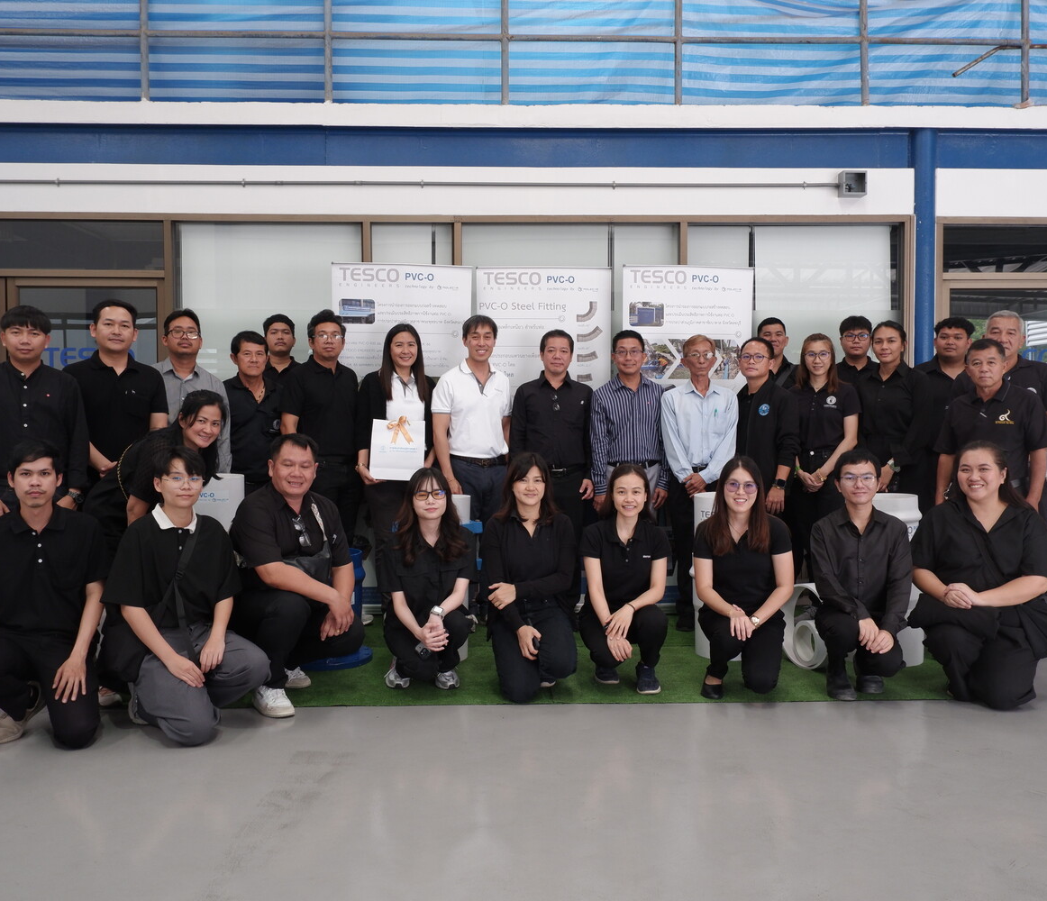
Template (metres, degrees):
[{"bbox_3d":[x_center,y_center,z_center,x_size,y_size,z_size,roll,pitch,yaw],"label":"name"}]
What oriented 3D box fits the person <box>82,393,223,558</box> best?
[{"bbox_3d":[-1.618,0.379,4.280,0.500,1.296,0.600,-1,2,-35],"label":"person"}]

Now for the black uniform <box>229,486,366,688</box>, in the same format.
[{"bbox_3d":[-0.972,0.557,4.150,0.550,0.810,0.600,-1,2,-27],"label":"black uniform"}]

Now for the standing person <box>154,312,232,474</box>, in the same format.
[{"bbox_3d":[-1.770,0.117,5.154,0.460,1.735,0.300,0,1,-12],"label":"standing person"}]

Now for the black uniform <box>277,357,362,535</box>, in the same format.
[{"bbox_3d":[-1.145,0.203,5.470,0.470,1.472,0.290,0,1,-7],"label":"black uniform"}]

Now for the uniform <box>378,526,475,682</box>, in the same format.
[{"bbox_3d":[-0.440,0.655,4.400,0.440,0.670,0.550,0,1,-3],"label":"uniform"}]

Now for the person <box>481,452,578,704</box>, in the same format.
[{"bbox_3d":[0.025,0.518,4.260,0.440,1.018,0.600,0,1,0],"label":"person"}]

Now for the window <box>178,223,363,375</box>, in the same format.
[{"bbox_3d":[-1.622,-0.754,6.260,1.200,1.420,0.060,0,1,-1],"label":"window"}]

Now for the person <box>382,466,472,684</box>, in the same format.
[{"bbox_3d":[-0.429,0.542,4.335,0.430,0.925,0.620,0,1,-3],"label":"person"}]

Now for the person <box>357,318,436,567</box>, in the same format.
[{"bbox_3d":[-0.675,0.155,5.225,0.450,1.655,0.360,0,1,-4],"label":"person"}]

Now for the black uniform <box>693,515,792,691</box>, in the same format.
[{"bbox_3d":[0.979,0.655,4.360,0.450,0.740,0.520,0,1,14],"label":"black uniform"}]

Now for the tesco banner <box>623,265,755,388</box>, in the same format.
[{"bbox_3d":[0.982,-0.060,5.800,0.810,2.050,0.140,0,1,-6],"label":"tesco banner"}]

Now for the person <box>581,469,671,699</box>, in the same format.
[{"bbox_3d":[0.442,0.528,4.280,0.430,0.950,0.620,0,1,3],"label":"person"}]

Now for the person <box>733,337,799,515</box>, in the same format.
[{"bbox_3d":[1.365,0.176,5.520,0.470,1.644,0.320,1,2,30],"label":"person"}]

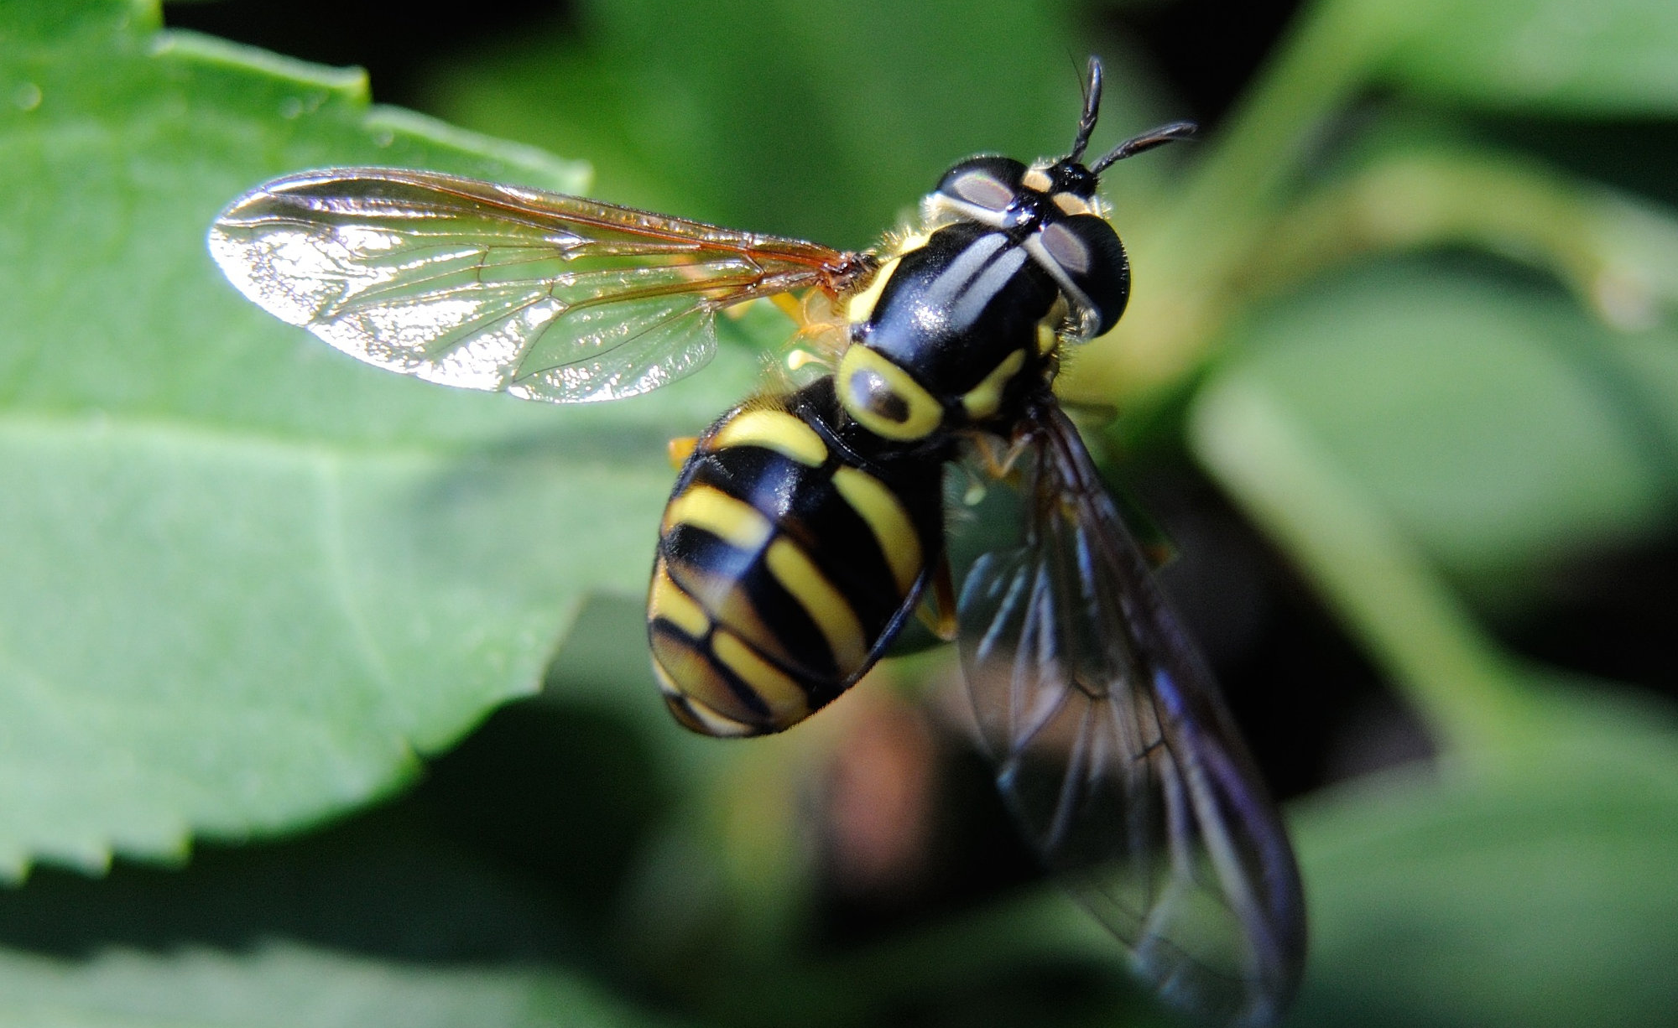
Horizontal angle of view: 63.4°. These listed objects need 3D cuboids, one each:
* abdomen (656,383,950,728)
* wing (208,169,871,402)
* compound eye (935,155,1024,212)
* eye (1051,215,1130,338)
[{"bbox_3d":[-0.001,0.001,0.023,0.004,0.003,0.006,33,89,14],"label":"abdomen"},{"bbox_3d":[-0.005,-0.004,0.023,0.011,0.001,0.004,7,84,2],"label":"wing"},{"bbox_3d":[0.002,-0.006,0.024,0.002,0.002,0.001,-10,80,10],"label":"compound eye"},{"bbox_3d":[0.004,-0.004,0.023,0.001,0.002,0.002,-33,77,5],"label":"eye"}]

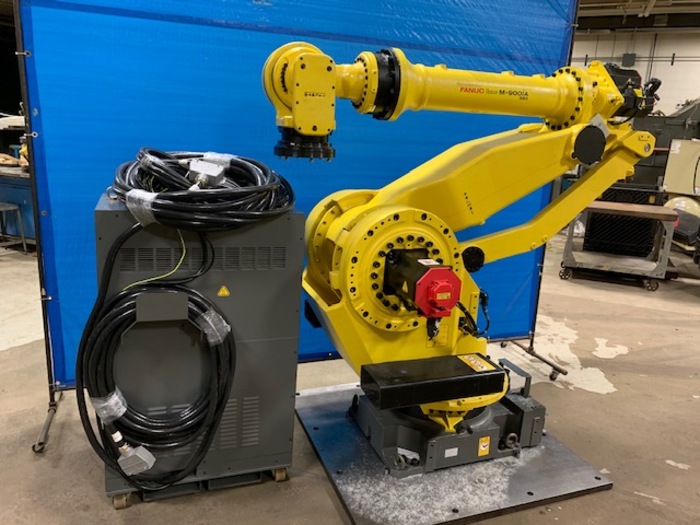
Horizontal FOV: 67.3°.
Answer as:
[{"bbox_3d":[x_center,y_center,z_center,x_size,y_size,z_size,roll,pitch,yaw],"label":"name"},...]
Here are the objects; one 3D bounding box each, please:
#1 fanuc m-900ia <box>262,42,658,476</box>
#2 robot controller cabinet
[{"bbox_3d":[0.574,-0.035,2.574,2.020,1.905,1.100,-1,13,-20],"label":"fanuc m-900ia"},{"bbox_3d":[-0.659,0.339,2.316,0.740,1.198,0.560,-1,13,-20],"label":"robot controller cabinet"}]

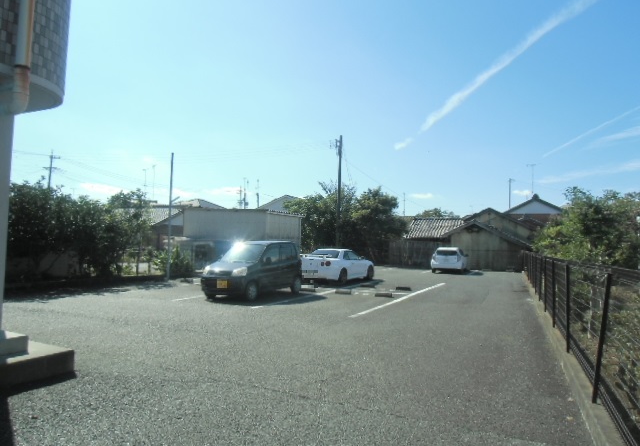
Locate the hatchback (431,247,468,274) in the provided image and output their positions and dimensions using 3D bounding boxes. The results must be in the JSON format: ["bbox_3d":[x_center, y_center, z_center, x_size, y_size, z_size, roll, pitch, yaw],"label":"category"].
[{"bbox_3d":[7.703,2.183,26.091,1.720,1.450,4.050,1,-2,23],"label":"hatchback"}]

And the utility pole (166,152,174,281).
[{"bbox_3d":[-5.723,-0.233,16.960,0.140,4.850,0.140,2,-2,0],"label":"utility pole"}]

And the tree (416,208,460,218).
[{"bbox_3d":[13.066,1.120,49.911,4.900,5.700,4.500,2,-2,0],"label":"tree"}]

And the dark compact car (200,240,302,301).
[{"bbox_3d":[-1.903,1.346,13.062,1.500,1.600,3.400,0,-2,26],"label":"dark compact car"}]

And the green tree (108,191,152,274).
[{"bbox_3d":[-7.374,0.383,17.216,1.850,3.350,1.850,2,-2,0],"label":"green tree"}]

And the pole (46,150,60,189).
[{"bbox_3d":[-33.393,-3.091,54.930,1.600,12.000,0.700,2,-2,0],"label":"pole"}]

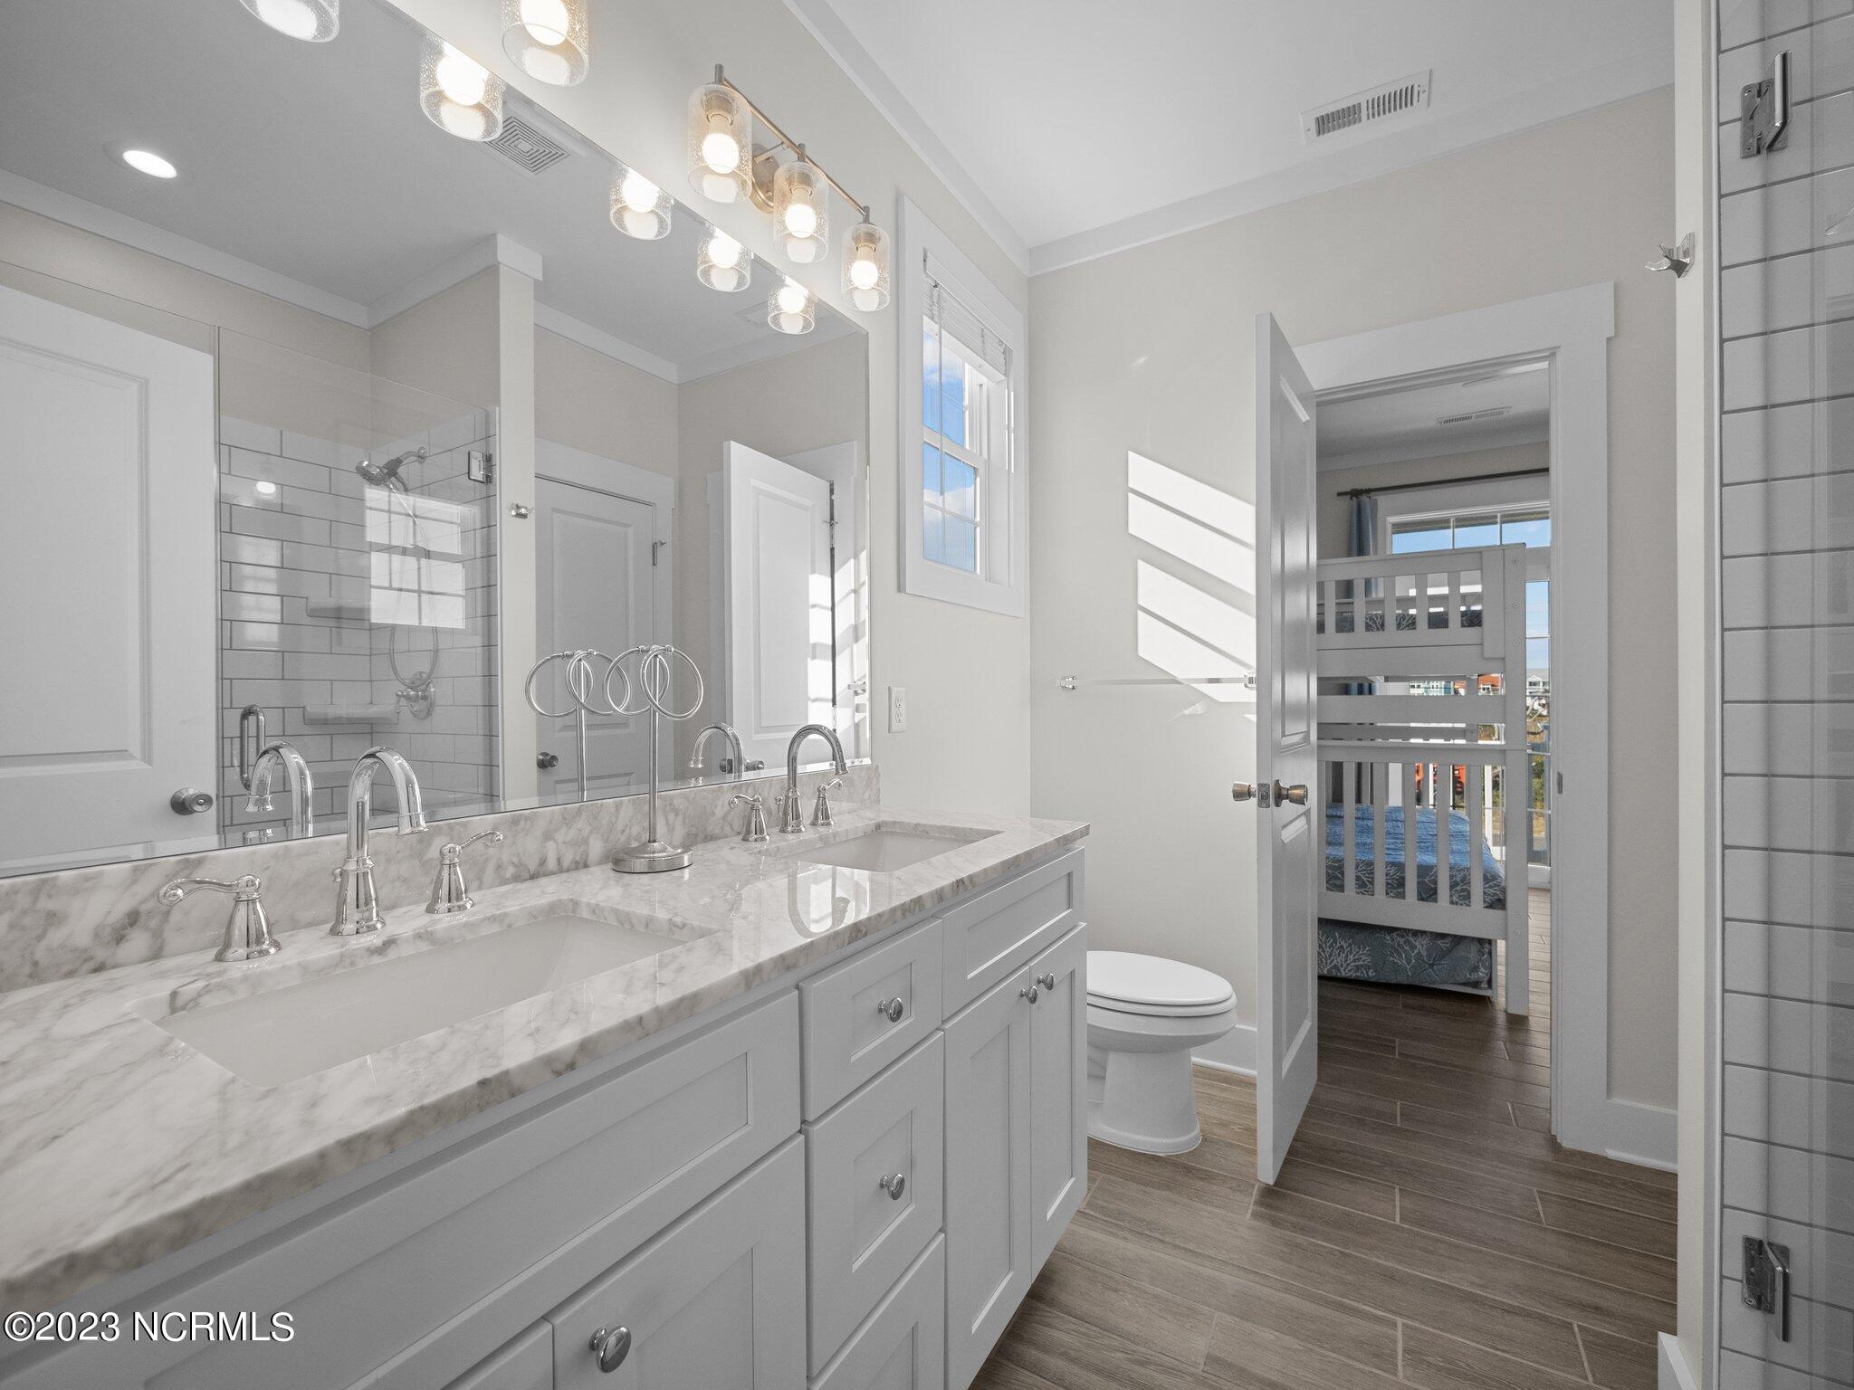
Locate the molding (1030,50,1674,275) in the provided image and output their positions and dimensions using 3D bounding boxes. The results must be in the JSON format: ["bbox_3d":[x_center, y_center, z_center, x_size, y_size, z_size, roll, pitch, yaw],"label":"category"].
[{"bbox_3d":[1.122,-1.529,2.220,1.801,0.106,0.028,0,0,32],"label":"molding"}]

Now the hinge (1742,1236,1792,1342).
[{"bbox_3d":[1.125,0.795,0.995,0.049,0.098,0.064,0,0,32],"label":"hinge"}]

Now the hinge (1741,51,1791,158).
[{"bbox_3d":[1.121,-0.784,0.992,0.049,0.099,0.064,0,0,32],"label":"hinge"}]

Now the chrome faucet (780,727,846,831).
[{"bbox_3d":[-0.231,0.168,1.500,0.176,0.220,0.054,0,0,32],"label":"chrome faucet"}]

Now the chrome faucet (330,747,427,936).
[{"bbox_3d":[-0.627,0.170,0.864,0.176,0.220,0.054,0,0,32],"label":"chrome faucet"}]

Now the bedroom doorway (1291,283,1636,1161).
[{"bbox_3d":[1.374,0.060,2.140,0.853,2.182,0.140,0,0,32],"label":"bedroom doorway"}]

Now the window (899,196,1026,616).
[{"bbox_3d":[0.097,-0.800,2.345,0.110,1.056,0.758,0,0,32],"label":"window"}]

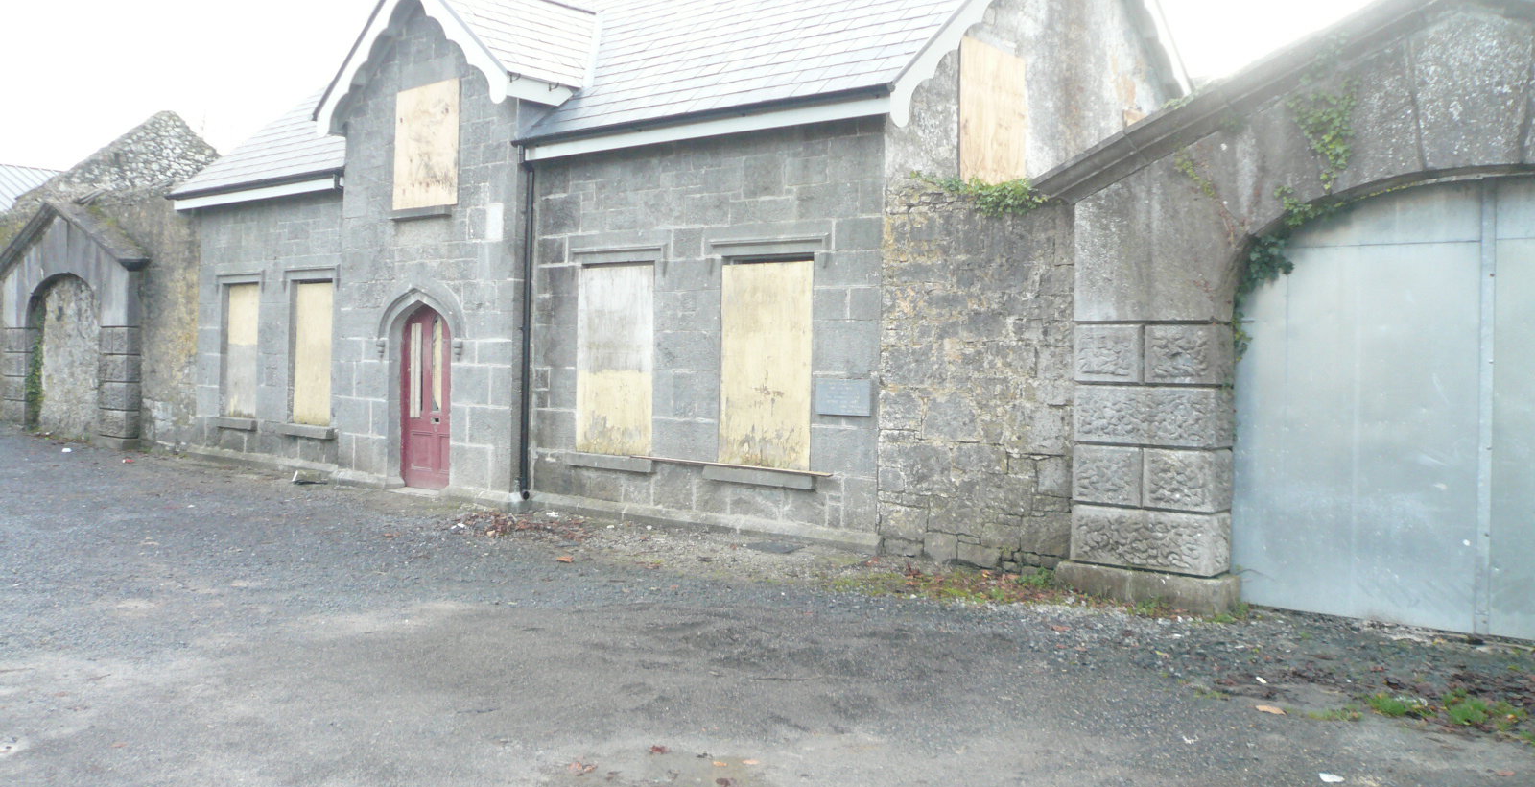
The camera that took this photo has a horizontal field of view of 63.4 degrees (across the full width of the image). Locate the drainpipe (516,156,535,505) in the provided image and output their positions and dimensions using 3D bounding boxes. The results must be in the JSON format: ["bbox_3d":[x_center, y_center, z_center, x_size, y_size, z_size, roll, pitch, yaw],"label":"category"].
[{"bbox_3d":[-2.406,-0.677,12.300,0.110,3.450,0.190,1,0,40],"label":"drainpipe"}]

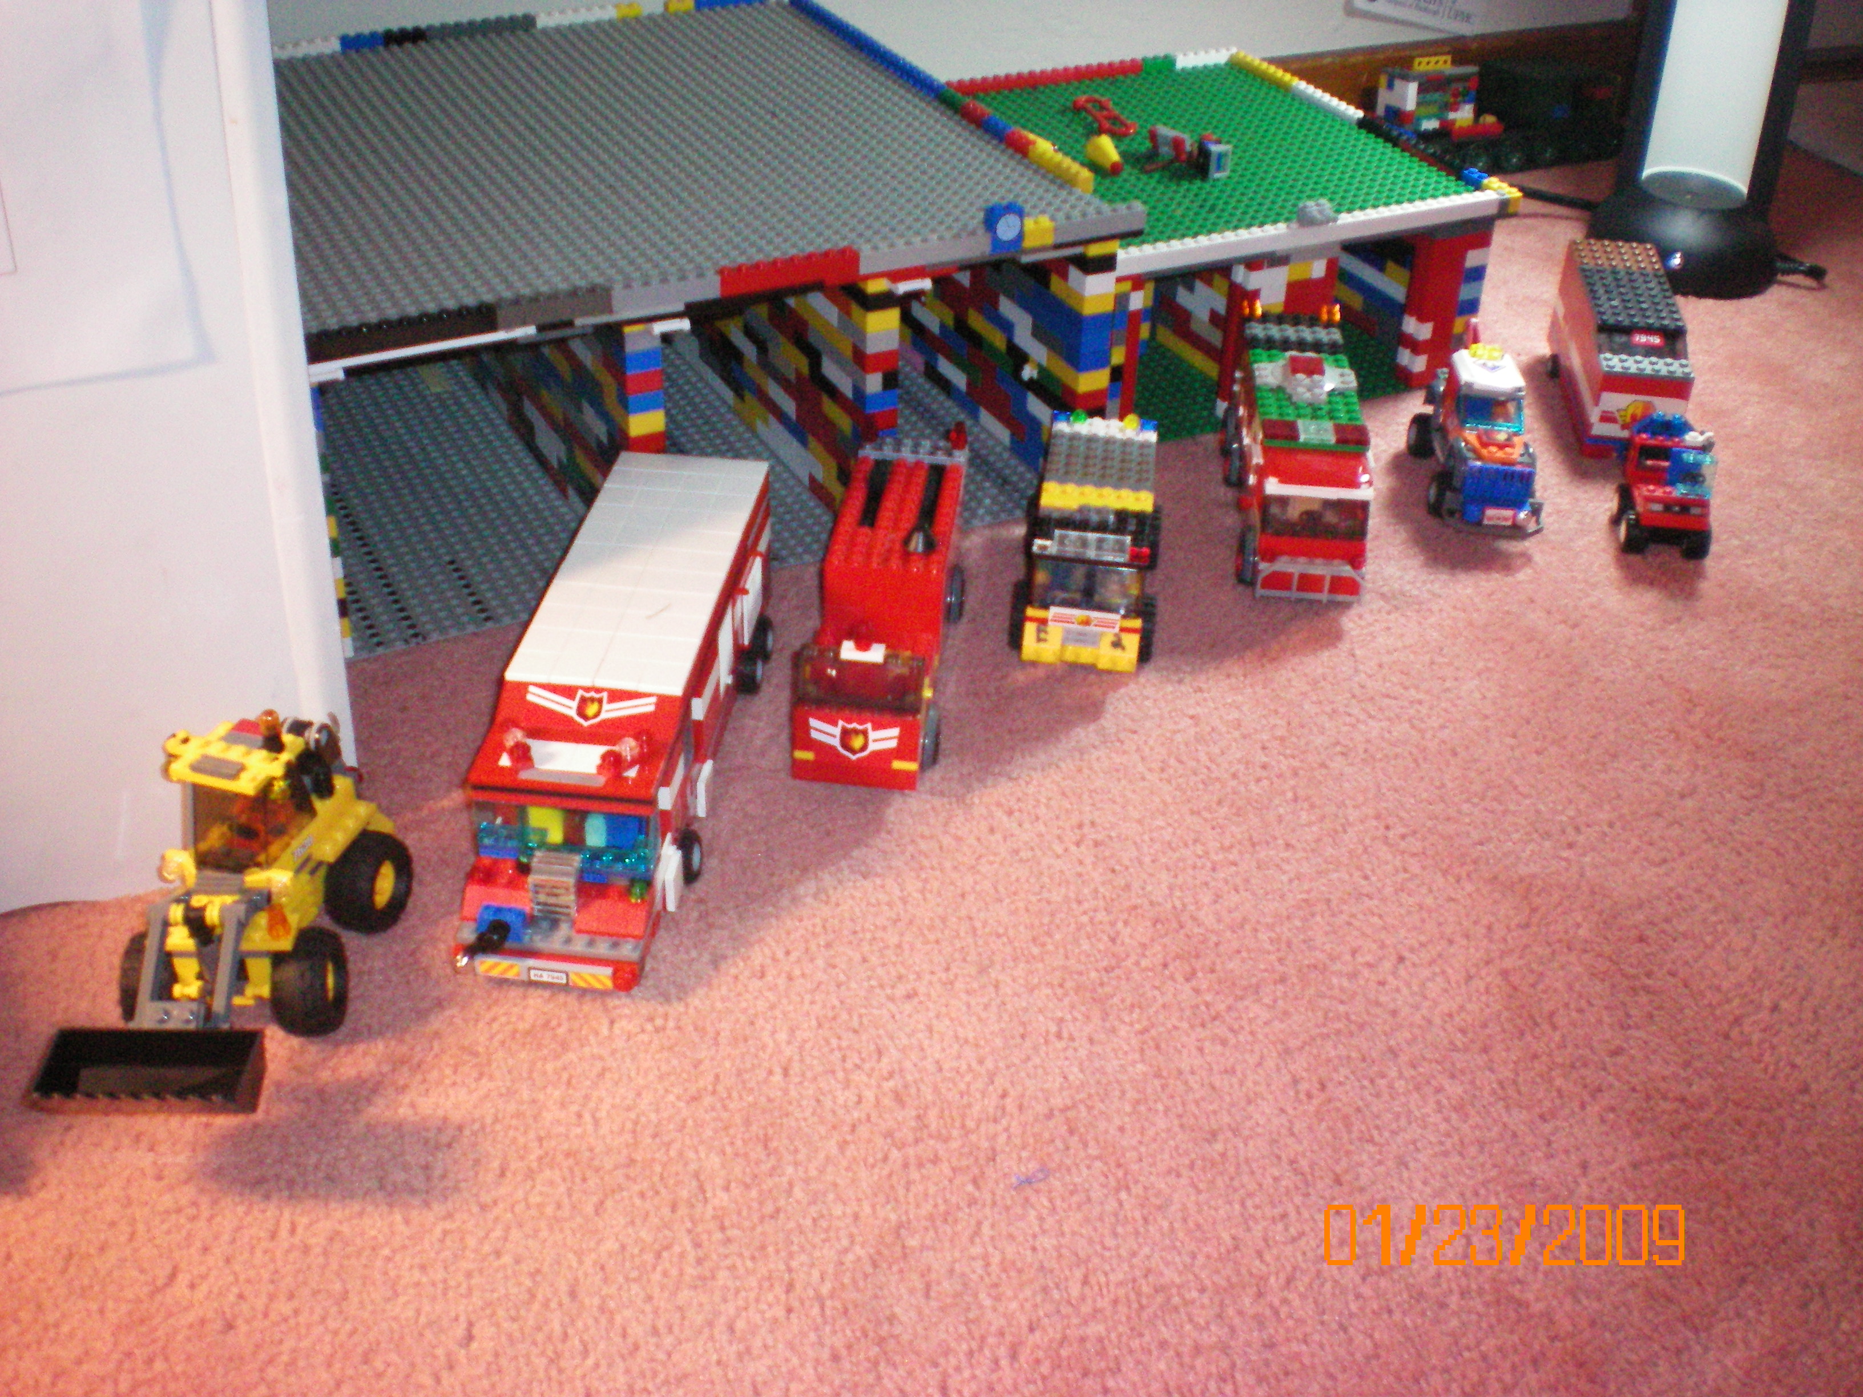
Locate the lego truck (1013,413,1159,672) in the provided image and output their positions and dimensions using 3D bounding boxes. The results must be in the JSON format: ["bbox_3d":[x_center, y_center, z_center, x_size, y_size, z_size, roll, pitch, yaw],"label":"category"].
[{"bbox_3d":[0.071,-0.070,0.908,0.063,0.066,0.131,6,34,5],"label":"lego truck"}]

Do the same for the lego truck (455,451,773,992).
[{"bbox_3d":[-0.115,-0.002,0.785,0.080,0.076,0.257,5,34,4],"label":"lego truck"}]

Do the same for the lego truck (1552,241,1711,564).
[{"bbox_3d":[0.363,-0.159,1.052,0.053,0.077,0.218,5,34,3],"label":"lego truck"}]

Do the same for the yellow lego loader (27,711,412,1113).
[{"bbox_3d":[-0.230,0.062,0.669,0.088,0.090,0.125,7,34,6],"label":"yellow lego loader"}]

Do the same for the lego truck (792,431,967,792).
[{"bbox_3d":[-0.019,-0.043,0.867,0.061,0.060,0.200,5,34,3],"label":"lego truck"}]

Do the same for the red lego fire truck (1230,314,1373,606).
[{"bbox_3d":[0.176,-0.121,0.981,0.062,0.078,0.173,4,34,2],"label":"red lego fire truck"}]

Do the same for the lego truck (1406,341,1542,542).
[{"bbox_3d":[0.275,-0.132,1.014,0.062,0.066,0.108,5,34,4],"label":"lego truck"}]

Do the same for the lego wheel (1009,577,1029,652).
[{"bbox_3d":[0.042,-0.035,0.887,0.014,0.030,0.030,6,34,5],"label":"lego wheel"}]

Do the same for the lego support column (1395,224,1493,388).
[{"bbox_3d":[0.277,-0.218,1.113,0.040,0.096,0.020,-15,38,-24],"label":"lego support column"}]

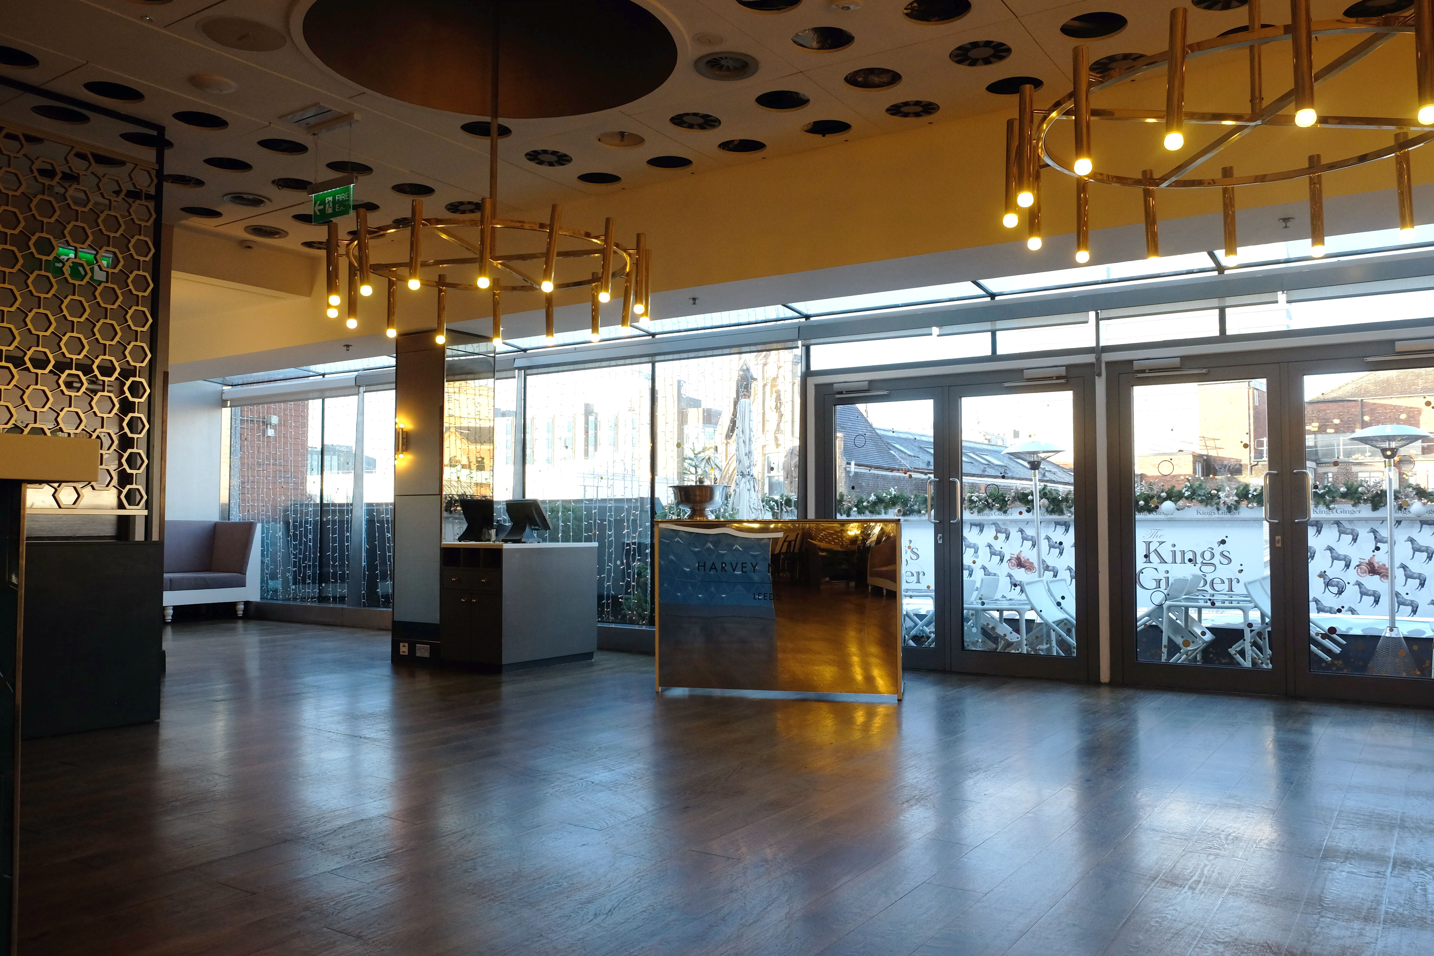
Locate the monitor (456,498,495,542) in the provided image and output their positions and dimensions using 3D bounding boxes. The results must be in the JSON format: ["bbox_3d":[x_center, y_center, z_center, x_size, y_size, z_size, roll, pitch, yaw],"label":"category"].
[{"bbox_3d":[-1.924,0.350,8.631,0.342,0.336,0.259,-2,-3,32],"label":"monitor"}]

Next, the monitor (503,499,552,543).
[{"bbox_3d":[-1.513,0.343,8.490,0.342,0.336,0.259,-2,-3,32],"label":"monitor"}]

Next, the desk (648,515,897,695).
[{"bbox_3d":[0.436,0.825,7.024,1.553,1.097,0.652,-1,-3,12],"label":"desk"}]

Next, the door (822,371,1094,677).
[{"bbox_3d":[1.677,0.353,7.819,2.049,2.122,0.093,-2,-3,32],"label":"door"}]

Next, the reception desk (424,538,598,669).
[{"bbox_3d":[-1.518,0.968,8.346,0.642,0.931,1.097,-2,-3,32],"label":"reception desk"}]

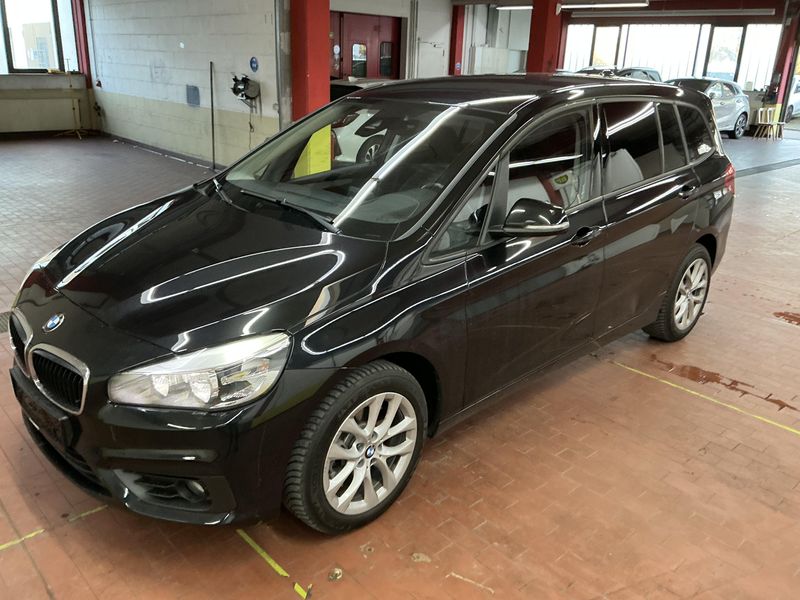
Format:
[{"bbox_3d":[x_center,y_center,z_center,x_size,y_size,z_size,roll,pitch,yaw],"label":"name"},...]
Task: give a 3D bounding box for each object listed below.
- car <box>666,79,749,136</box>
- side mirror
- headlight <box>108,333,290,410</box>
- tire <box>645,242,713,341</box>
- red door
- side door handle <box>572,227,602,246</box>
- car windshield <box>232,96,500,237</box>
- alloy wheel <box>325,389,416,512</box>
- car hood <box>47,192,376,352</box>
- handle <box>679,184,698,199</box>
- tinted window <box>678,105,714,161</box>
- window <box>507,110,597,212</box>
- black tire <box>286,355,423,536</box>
[{"bbox_3d":[7.360,-5.010,16.850,4.200,1.530,1.800,-14,26,-37],"label":"car"},{"bbox_3d":[0.530,-0.341,2.597,0.200,0.165,0.220,-16,26,-42],"label":"side mirror"},{"bbox_3d":[-0.628,0.216,2.037,0.510,0.240,0.300,11,22,22],"label":"headlight"},{"bbox_3d":[1.836,-0.063,4.280,0.655,0.655,0.210,-17,27,-41],"label":"tire"},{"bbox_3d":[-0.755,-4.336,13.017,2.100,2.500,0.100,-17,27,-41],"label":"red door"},{"bbox_3d":[0.865,-0.300,3.000,0.240,0.062,0.060,-16,26,-42],"label":"side door handle"},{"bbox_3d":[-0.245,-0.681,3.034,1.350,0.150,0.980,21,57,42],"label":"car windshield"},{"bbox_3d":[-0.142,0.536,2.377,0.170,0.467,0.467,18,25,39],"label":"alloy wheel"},{"bbox_3d":[-0.840,-0.193,2.578,0.830,0.340,1.480,-16,26,-42],"label":"car hood"},{"bbox_3d":[1.645,-0.618,3.685,0.210,0.060,0.055,-17,27,-41],"label":"handle"},{"bbox_3d":[1.862,-1.049,4.042,0.070,0.360,0.520,-2,12,41],"label":"tinted window"},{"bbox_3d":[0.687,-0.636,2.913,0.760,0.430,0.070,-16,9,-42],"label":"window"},{"bbox_3d":[-0.164,0.538,2.440,0.210,0.655,0.655,20,27,40],"label":"black tire"}]

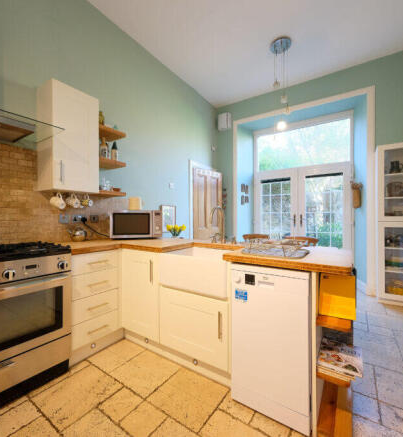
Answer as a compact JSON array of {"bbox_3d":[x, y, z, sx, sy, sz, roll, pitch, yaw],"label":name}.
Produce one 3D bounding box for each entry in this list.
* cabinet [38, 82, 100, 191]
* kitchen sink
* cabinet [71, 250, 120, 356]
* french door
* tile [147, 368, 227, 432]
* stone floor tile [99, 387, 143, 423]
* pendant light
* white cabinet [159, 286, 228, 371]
[{"bbox_3d":[-1.228,-0.686,2.026,0.310,0.896,0.397,0,1,33],"label":"cabinet"},{"bbox_3d":[0.041,0.406,1.776,0.595,0.255,0.456,0,1,33],"label":"kitchen sink"},{"bbox_3d":[-1.104,0.657,1.982,0.565,0.744,0.408,0,1,33],"label":"cabinet"},{"bbox_3d":[1.865,0.071,4.215,1.720,2.073,0.081,0,1,33],"label":"french door"},{"bbox_3d":[-0.082,1.177,1.452,0.415,0.016,0.371,0,1,33],"label":"tile"},{"bbox_3d":[-0.502,1.180,1.385,0.204,0.016,0.196,0,1,33],"label":"stone floor tile"},{"bbox_3d":[1.069,-1.771,2.943,0.252,1.114,0.252,0,1,33],"label":"pendant light"},{"bbox_3d":[0.074,0.786,1.849,0.607,0.468,0.568,0,1,33],"label":"white cabinet"}]

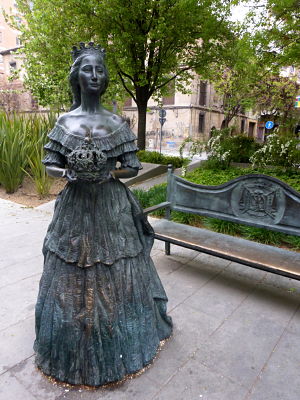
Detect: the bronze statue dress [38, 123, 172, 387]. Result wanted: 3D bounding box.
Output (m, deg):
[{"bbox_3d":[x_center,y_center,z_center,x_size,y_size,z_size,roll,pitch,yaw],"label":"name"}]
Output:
[{"bbox_3d":[-0.345,0.229,1.915,0.951,1.444,0.987,0,15,-4],"label":"bronze statue dress"}]

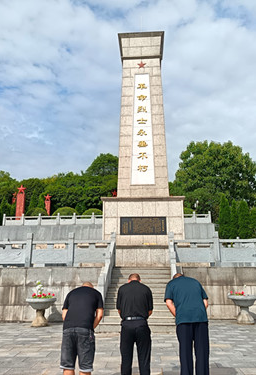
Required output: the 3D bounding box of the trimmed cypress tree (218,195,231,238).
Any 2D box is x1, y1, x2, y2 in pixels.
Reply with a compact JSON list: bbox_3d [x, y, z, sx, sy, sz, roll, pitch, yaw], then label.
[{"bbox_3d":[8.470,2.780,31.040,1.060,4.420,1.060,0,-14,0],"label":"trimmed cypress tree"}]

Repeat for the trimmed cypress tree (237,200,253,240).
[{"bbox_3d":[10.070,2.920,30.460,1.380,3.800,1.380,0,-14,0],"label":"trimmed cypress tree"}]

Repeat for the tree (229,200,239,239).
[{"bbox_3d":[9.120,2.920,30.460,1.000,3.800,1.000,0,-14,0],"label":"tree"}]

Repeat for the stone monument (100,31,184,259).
[{"bbox_3d":[0.653,-2.250,19.411,3.950,13.250,3.900,-1,-14,3],"label":"stone monument"}]

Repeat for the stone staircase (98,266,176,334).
[{"bbox_3d":[0.295,3.581,11.580,2.250,1.850,3.500,-1,-14,3],"label":"stone staircase"}]

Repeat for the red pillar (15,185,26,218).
[{"bbox_3d":[-10.220,1.500,33.430,0.800,3.590,0.550,0,-14,-3],"label":"red pillar"}]

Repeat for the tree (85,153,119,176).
[{"bbox_3d":[-3.491,-1.779,59.473,8.000,7.500,8.000,-1,-14,3],"label":"tree"}]

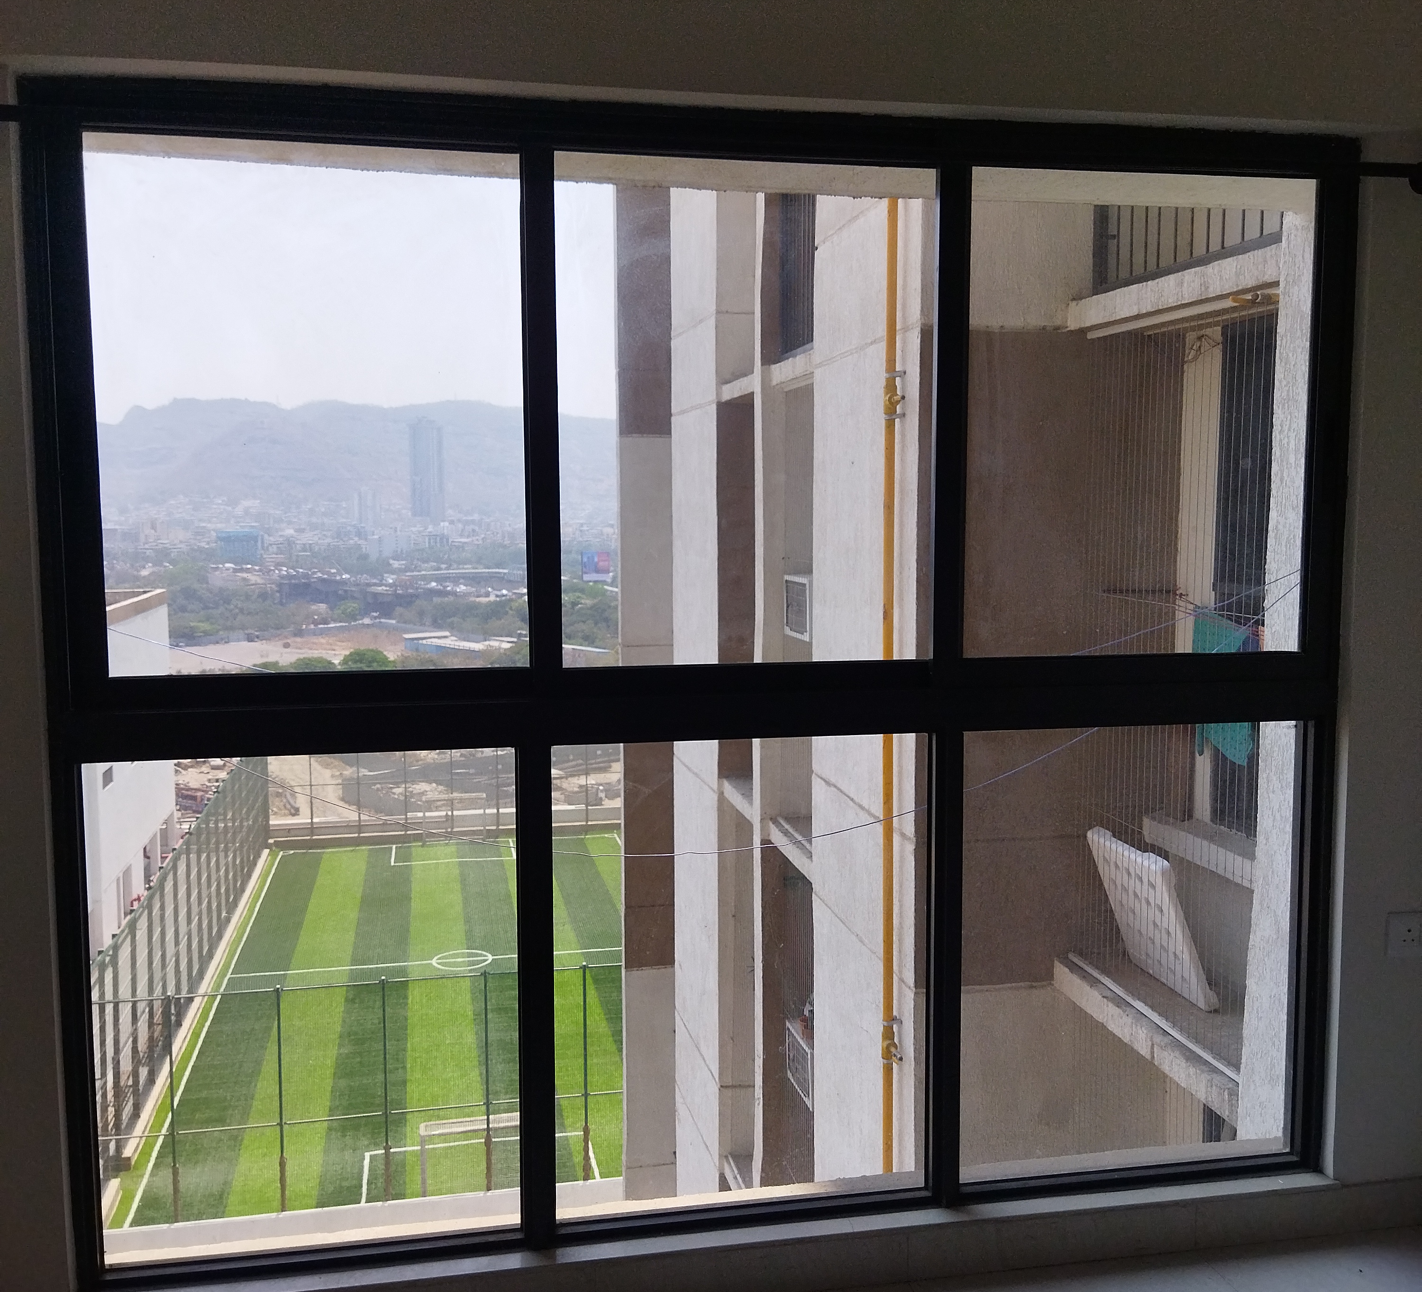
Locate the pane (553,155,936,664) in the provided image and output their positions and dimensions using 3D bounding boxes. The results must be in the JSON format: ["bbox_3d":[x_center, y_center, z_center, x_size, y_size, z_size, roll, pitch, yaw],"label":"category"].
[{"bbox_3d":[0.075,-0.420,2.700,0.705,0.909,0.030,-1,6,-11],"label":"pane"}]

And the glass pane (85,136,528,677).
[{"bbox_3d":[-0.680,-0.402,2.550,0.715,0.909,0.030,-1,6,-11],"label":"glass pane"}]

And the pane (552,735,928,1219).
[{"bbox_3d":[0.064,0.624,2.797,0.721,0.902,0.030,-1,6,-11],"label":"pane"}]

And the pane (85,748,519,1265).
[{"bbox_3d":[-0.712,0.642,2.643,0.735,0.902,0.030,-1,6,-11],"label":"pane"}]

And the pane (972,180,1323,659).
[{"bbox_3d":[0.831,-0.437,2.850,0.707,0.909,0.030,-1,6,-11],"label":"pane"}]

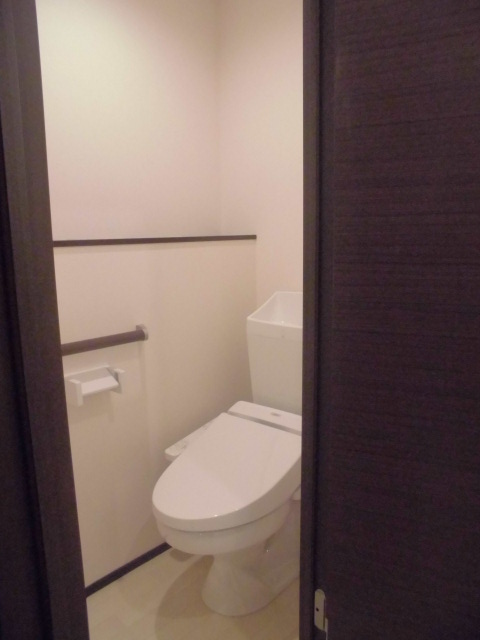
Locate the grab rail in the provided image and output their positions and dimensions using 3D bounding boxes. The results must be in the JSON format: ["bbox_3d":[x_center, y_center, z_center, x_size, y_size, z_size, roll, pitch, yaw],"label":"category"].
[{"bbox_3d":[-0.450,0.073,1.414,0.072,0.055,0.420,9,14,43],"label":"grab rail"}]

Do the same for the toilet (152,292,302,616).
[{"bbox_3d":[0.051,0.426,1.559,0.430,0.935,0.760,9,14,43],"label":"toilet"}]

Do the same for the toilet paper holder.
[{"bbox_3d":[-0.432,0.197,1.449,0.080,0.088,0.168,9,14,43],"label":"toilet paper holder"}]

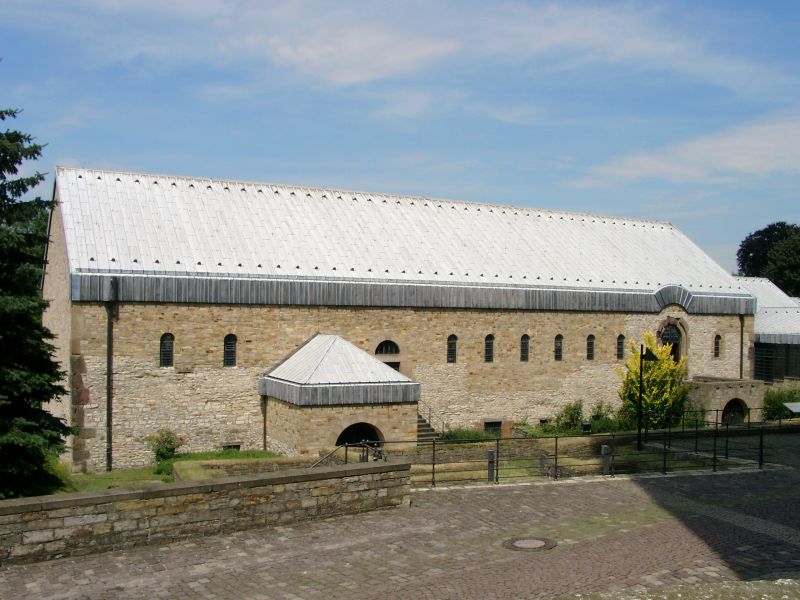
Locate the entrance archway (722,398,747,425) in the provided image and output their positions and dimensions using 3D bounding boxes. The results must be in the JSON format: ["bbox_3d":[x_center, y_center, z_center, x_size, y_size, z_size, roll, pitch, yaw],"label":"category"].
[{"bbox_3d":[21.932,7.319,51.446,2.350,1.780,0.500,1,-1,-28],"label":"entrance archway"}]

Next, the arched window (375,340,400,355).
[{"bbox_3d":[-0.709,2.535,41.997,1.475,0.745,0.300,1,-2,-28],"label":"arched window"}]

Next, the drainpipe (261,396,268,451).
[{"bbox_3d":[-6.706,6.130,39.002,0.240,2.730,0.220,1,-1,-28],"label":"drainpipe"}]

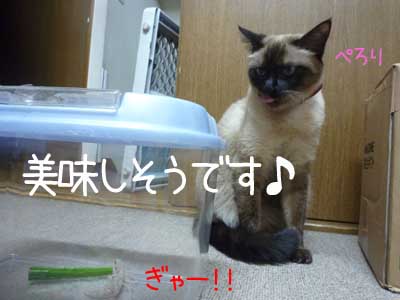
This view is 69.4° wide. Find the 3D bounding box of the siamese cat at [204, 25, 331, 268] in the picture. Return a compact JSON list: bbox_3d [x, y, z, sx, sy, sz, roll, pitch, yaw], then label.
[{"bbox_3d":[0.115,-0.009,0.610,0.205,0.405,0.280,3,-2,-9],"label":"siamese cat"}]

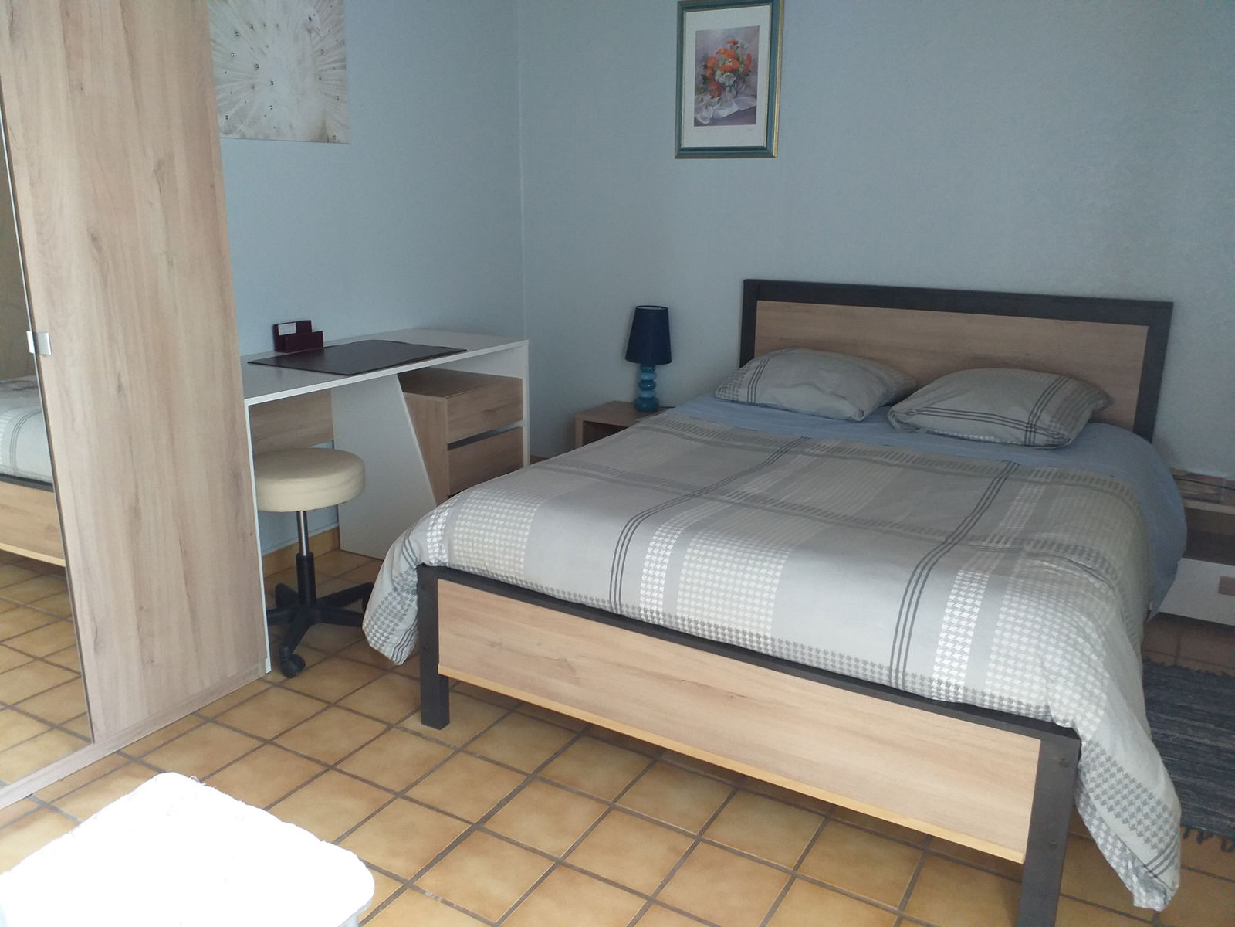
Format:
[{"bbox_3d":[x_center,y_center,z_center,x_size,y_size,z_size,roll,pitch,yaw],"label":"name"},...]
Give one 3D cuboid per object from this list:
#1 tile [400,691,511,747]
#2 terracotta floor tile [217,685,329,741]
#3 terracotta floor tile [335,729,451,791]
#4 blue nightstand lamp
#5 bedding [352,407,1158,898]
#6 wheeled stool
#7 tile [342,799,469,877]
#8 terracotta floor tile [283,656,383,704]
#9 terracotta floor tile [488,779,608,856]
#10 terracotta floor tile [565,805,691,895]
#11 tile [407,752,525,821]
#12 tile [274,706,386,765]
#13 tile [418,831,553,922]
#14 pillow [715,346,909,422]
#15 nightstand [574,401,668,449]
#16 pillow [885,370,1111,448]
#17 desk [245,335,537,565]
[{"bbox_3d":[-0.414,0.651,2.351,0.195,0.010,0.195,9,17,28],"label":"tile"},{"bbox_3d":[-0.878,0.635,2.370,0.195,0.010,0.195,9,17,28],"label":"terracotta floor tile"},{"bbox_3d":[-0.530,0.710,2.210,0.195,0.012,0.195,9,17,28],"label":"terracotta floor tile"},{"bbox_3d":[0.128,-0.432,3.921,0.215,0.436,0.215,1,15,0],"label":"blue nightstand lamp"},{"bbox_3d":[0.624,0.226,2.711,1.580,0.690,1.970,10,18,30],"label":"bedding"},{"bbox_3d":[-0.915,0.257,2.726,0.530,0.541,0.530,9,17,28],"label":"wheeled stool"},{"bbox_3d":[-0.436,0.767,1.902,0.195,0.010,0.195,9,17,28],"label":"tile"},{"bbox_3d":[-0.790,0.606,2.581,0.195,0.012,0.195,9,17,28],"label":"terracotta floor tile"},{"bbox_3d":[-0.151,0.754,1.977,0.195,0.010,0.195,9,17,28],"label":"terracotta floor tile"},{"bbox_3d":[0.028,0.783,1.879,0.195,0.010,0.195,9,17,28],"label":"terracotta floor tile"},{"bbox_3d":[-0.344,0.739,2.112,0.195,0.012,0.195,9,17,28],"label":"tile"},{"bbox_3d":[-0.697,0.666,2.269,0.195,0.010,0.195,9,17,28],"label":"tile"},{"bbox_3d":[-0.255,0.798,1.799,0.195,0.010,0.195,9,17,28],"label":"tile"},{"bbox_3d":[0.691,-0.315,3.358,0.580,0.190,0.480,10,18,30],"label":"pillow"},{"bbox_3d":[0.099,0.007,3.971,0.460,0.438,0.332,10,18,30],"label":"nightstand"},{"bbox_3d":[1.240,-0.212,3.023,0.590,0.190,0.480,10,18,30],"label":"pillow"},{"bbox_3d":[-0.892,0.027,3.180,0.547,0.788,1.282,9,17,29],"label":"desk"}]

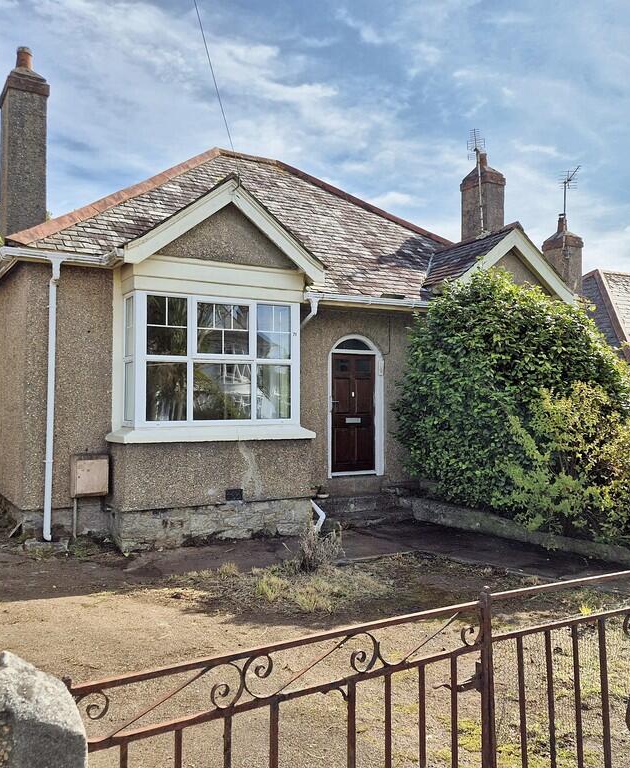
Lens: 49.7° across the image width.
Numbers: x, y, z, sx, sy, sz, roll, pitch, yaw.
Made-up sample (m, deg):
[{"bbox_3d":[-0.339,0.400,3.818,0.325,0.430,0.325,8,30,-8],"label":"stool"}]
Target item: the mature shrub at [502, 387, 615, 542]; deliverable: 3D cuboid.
[{"bbox_3d":[3.054,0.956,8.500,1.400,1.950,1.300,1,-2,-31],"label":"mature shrub"}]

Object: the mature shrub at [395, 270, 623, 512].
[{"bbox_3d":[2.944,0.114,10.300,3.200,3.550,3.000,1,-2,-31],"label":"mature shrub"}]

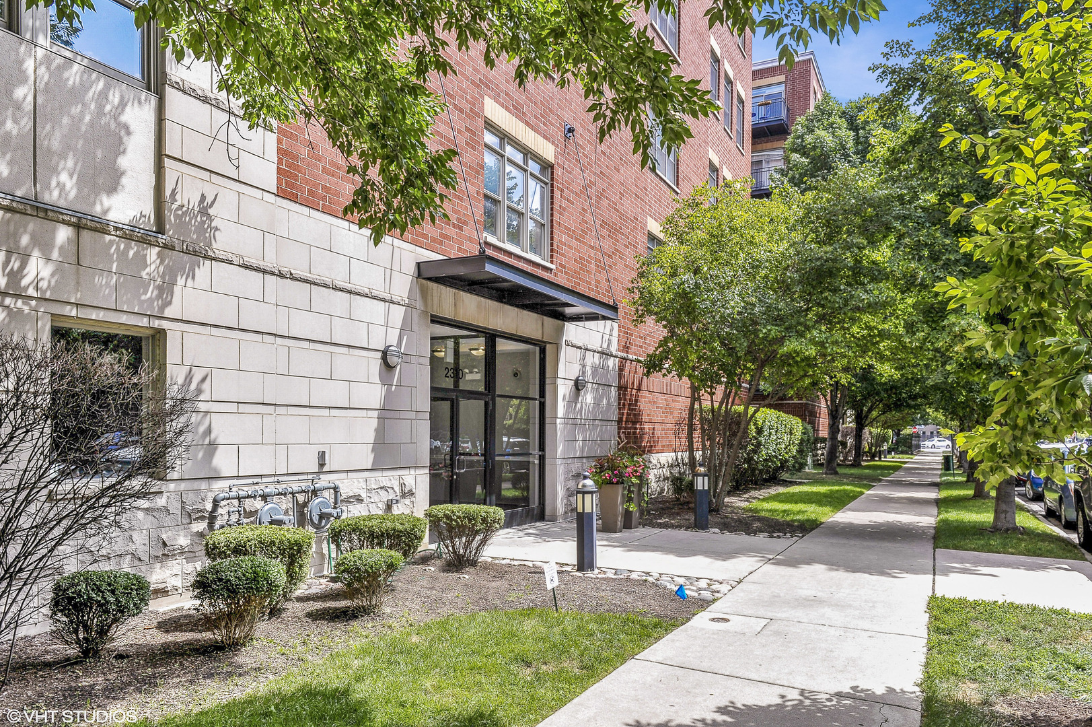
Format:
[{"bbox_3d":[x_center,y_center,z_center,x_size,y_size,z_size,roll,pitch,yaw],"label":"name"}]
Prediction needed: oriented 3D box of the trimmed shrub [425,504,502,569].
[{"bbox_3d":[-0.977,2.040,8.680,0.920,0.740,0.960,0,-4,0],"label":"trimmed shrub"}]

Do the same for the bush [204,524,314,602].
[{"bbox_3d":[-2.517,1.805,6.433,0.860,0.720,0.930,-3,-6,28],"label":"bush"}]

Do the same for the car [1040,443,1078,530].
[{"bbox_3d":[11.048,2.387,14.332,1.820,1.520,4.500,-3,-6,28],"label":"car"}]

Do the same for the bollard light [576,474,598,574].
[{"bbox_3d":[0.475,1.818,8.360,0.240,1.120,0.240,-2,-5,28],"label":"bollard light"}]

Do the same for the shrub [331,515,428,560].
[{"bbox_3d":[-1.737,1.921,7.500,0.940,0.740,1.000,-2,-5,28],"label":"shrub"}]

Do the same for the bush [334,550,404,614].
[{"bbox_3d":[-1.560,1.888,6.409,0.610,0.550,0.610,0,-6,0],"label":"bush"}]

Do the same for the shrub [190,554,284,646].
[{"bbox_3d":[-2.294,1.757,5.427,0.650,0.620,0.650,-3,-6,28],"label":"shrub"}]

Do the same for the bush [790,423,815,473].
[{"bbox_3d":[11.250,3.750,32.200,1.500,2.150,1.600,-2,-5,29],"label":"bush"}]

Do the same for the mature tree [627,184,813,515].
[{"bbox_3d":[3.678,-0.320,15.668,3.750,6.750,3.750,-3,-6,28],"label":"mature tree"}]

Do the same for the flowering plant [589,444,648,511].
[{"bbox_3d":[1.188,1.868,11.850,0.850,1.050,1.050,-3,-6,28],"label":"flowering plant"}]

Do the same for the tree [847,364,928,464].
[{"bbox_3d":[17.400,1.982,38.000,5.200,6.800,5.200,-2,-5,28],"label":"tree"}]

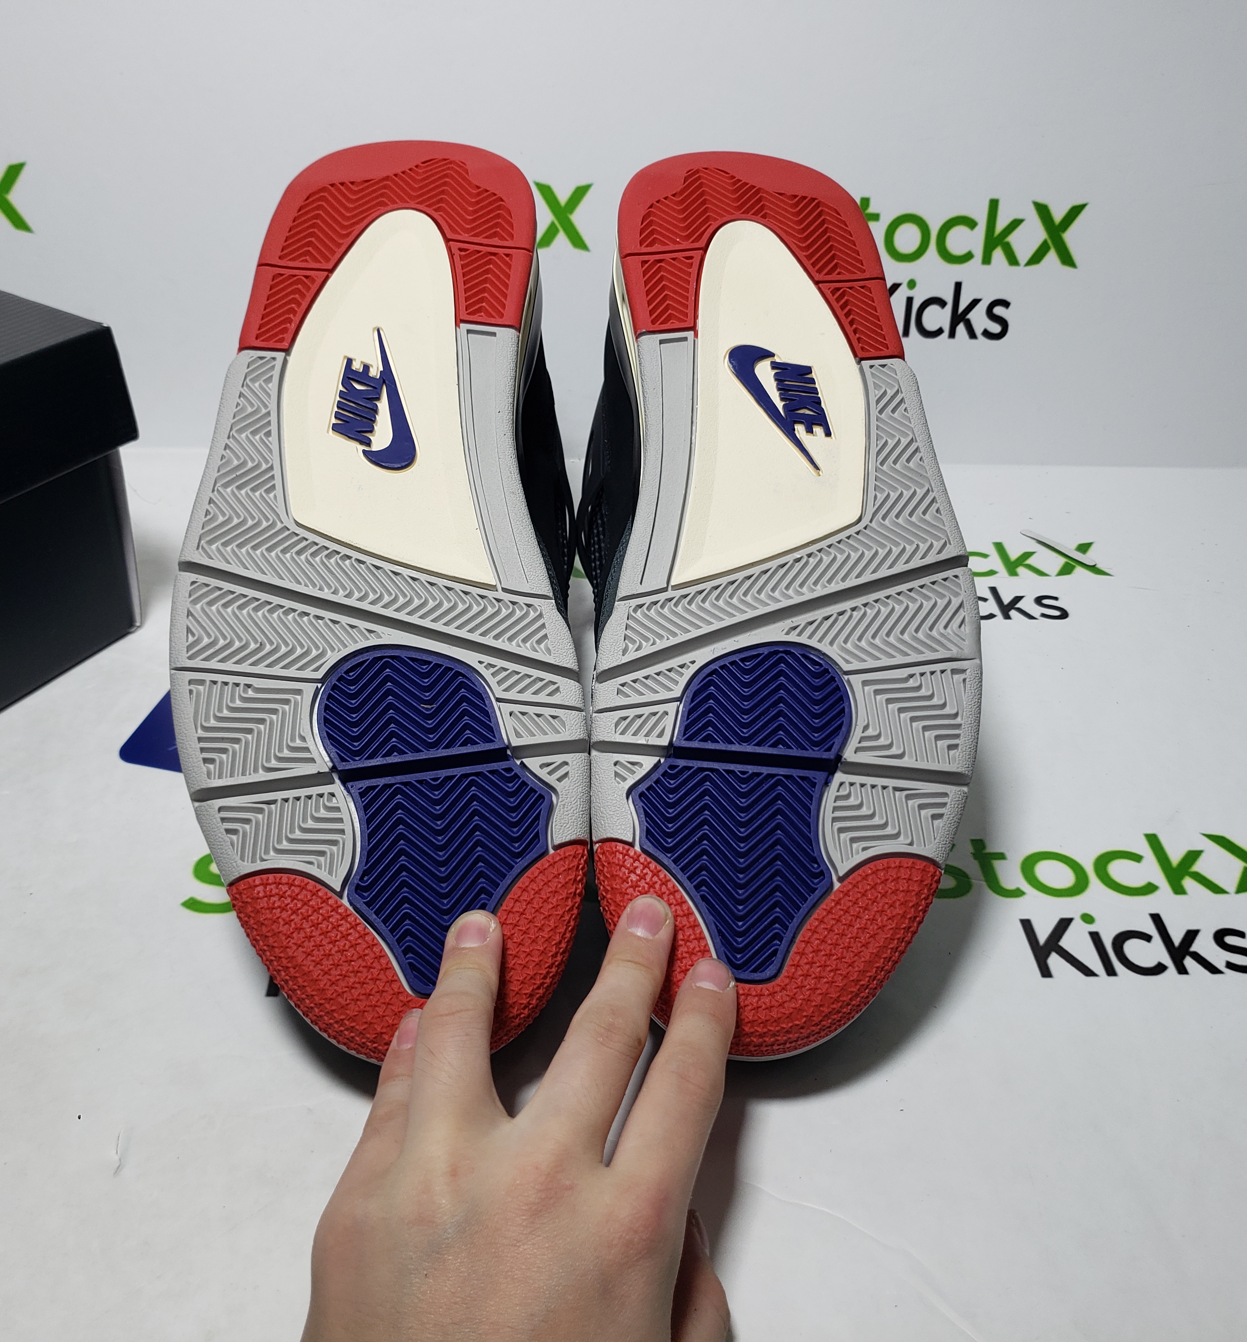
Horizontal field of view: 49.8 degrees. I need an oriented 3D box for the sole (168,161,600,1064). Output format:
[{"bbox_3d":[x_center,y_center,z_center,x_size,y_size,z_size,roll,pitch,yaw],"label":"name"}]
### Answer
[{"bbox_3d":[-0.073,-0.010,0.463,0.117,0.145,0.306,-5,67,-2],"label":"sole"}]

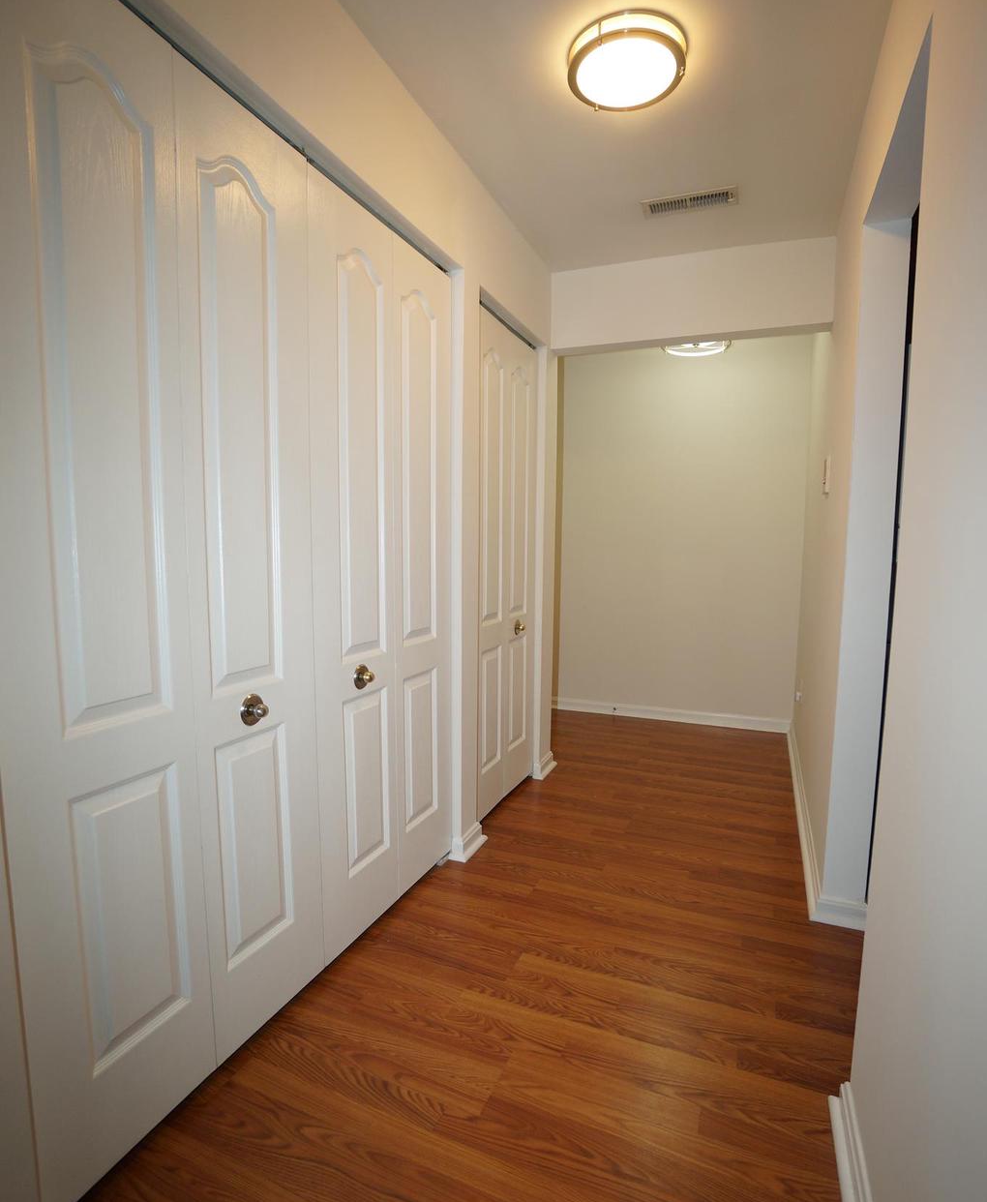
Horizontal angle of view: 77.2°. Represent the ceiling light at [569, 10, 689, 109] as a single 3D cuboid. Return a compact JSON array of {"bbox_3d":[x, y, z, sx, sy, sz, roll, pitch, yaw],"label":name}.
[{"bbox_3d":[0.348,-1.387,1.613,0.300,0.069,0.300,0,5,0],"label":"ceiling light"}]

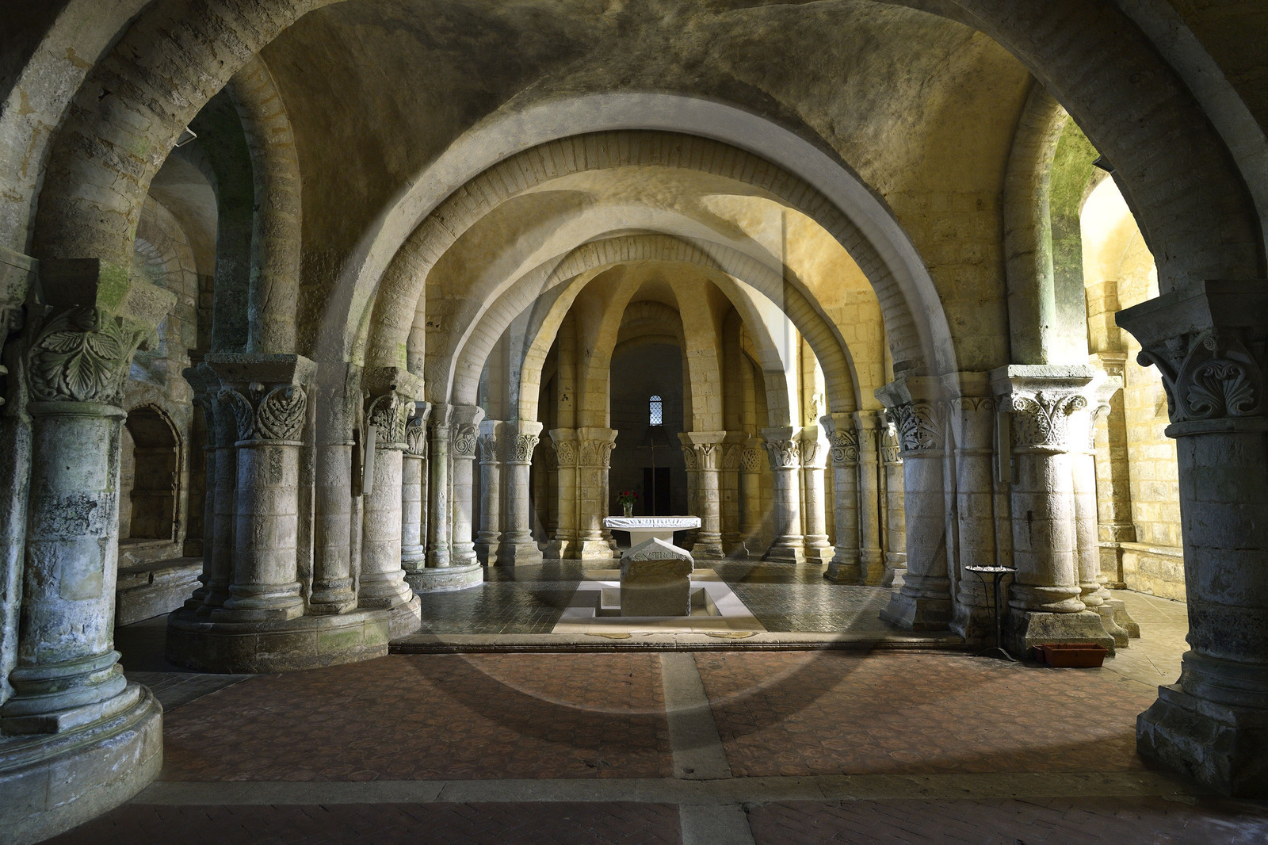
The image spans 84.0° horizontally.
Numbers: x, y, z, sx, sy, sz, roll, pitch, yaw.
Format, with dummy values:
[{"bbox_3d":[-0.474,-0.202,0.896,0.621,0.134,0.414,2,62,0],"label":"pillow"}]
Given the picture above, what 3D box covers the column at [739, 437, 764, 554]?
[{"bbox_3d":[2.631,1.571,15.593,0.490,2.530,0.518,-2,-5,20],"label":"column"}]

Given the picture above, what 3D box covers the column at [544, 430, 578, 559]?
[{"bbox_3d":[-1.444,1.447,14.081,0.648,2.530,0.648,2,-5,-19],"label":"column"}]

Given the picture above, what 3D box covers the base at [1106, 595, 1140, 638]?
[{"bbox_3d":[5.034,2.108,7.804,0.617,0.399,0.711,0,-5,0],"label":"base"}]

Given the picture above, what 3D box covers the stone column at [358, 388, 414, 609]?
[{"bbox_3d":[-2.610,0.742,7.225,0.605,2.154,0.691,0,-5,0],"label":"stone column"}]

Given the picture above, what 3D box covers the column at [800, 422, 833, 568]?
[{"bbox_3d":[3.366,1.362,13.289,0.547,2.530,0.547,-5,-7,40],"label":"column"}]

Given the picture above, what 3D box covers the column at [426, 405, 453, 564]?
[{"bbox_3d":[-3.006,0.972,10.909,0.370,2.470,0.370,0,-5,0],"label":"column"}]

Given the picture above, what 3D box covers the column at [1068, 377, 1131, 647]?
[{"bbox_3d":[4.663,0.901,7.451,0.612,2.754,0.595,0,-5,0],"label":"column"}]

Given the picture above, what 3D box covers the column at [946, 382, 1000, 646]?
[{"bbox_3d":[3.712,0.916,7.702,0.578,2.780,0.578,0,-5,0],"label":"column"}]

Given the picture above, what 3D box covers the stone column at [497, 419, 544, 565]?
[{"bbox_3d":[-2.231,1.387,13.854,0.660,2.740,0.660,4,-6,-42],"label":"stone column"}]

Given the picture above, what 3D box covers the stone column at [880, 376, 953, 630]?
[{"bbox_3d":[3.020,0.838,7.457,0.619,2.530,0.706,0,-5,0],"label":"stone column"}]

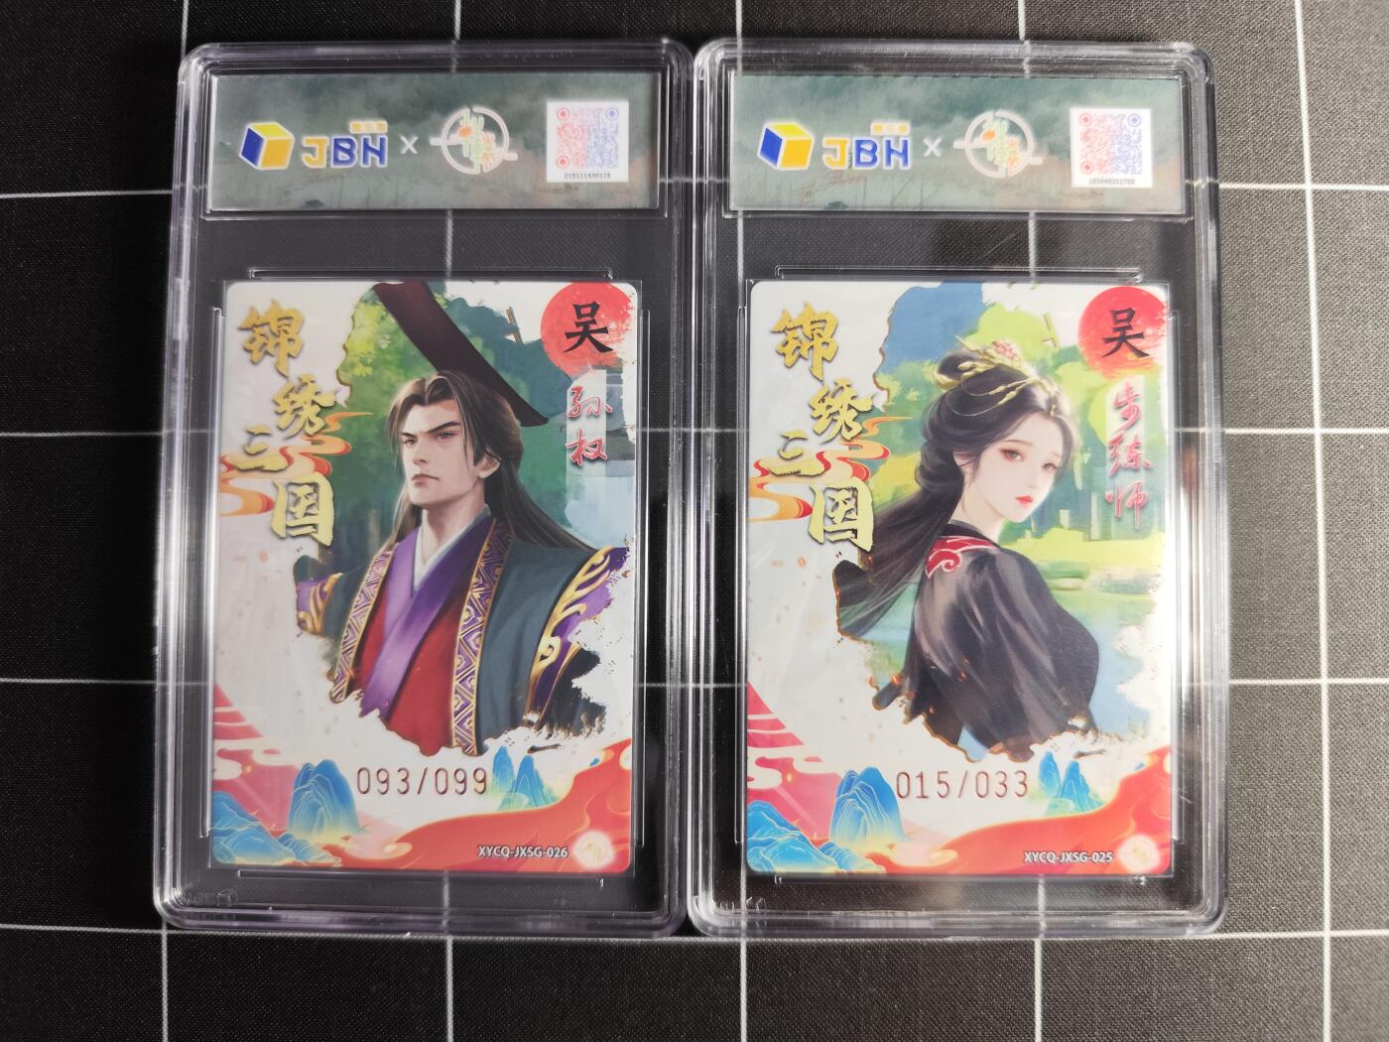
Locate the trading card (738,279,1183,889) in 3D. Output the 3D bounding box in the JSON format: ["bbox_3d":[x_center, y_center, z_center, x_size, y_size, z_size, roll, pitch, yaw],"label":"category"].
[{"bbox_3d":[0.039,0.008,0.139,0.063,0.001,0.088,0,88,1],"label":"trading card"}]

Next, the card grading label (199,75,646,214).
[{"bbox_3d":[-0.040,-0.058,0.142,0.069,0.001,0.021,0,88,1],"label":"card grading label"}]

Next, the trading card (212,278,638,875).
[{"bbox_3d":[-0.040,0.008,0.140,0.063,0.001,0.088,1,88,1],"label":"trading card"}]

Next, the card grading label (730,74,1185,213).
[{"bbox_3d":[0.040,-0.057,0.141,0.069,0.001,0.021,1,88,1],"label":"card grading label"}]

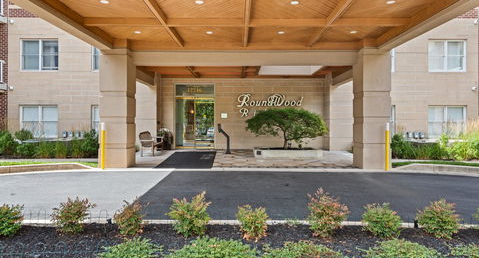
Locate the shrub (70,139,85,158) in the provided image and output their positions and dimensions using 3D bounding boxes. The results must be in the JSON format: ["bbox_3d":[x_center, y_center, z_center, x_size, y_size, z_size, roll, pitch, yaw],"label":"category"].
[{"bbox_3d":[-5.425,0.653,10.700,0.470,0.600,0.470,0,1,0],"label":"shrub"}]

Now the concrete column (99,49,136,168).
[{"bbox_3d":[-3.500,-0.560,9.250,0.790,3.290,0.770,0,0,1],"label":"concrete column"}]

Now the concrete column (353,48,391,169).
[{"bbox_3d":[3.780,-0.550,9.110,0.790,3.300,0.770,0,0,1],"label":"concrete column"}]

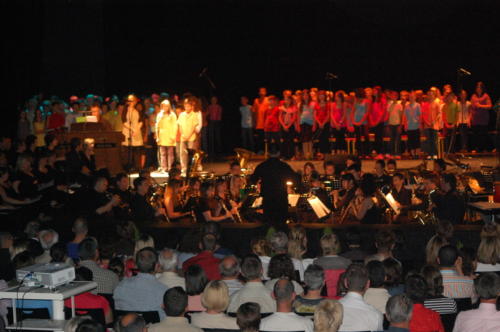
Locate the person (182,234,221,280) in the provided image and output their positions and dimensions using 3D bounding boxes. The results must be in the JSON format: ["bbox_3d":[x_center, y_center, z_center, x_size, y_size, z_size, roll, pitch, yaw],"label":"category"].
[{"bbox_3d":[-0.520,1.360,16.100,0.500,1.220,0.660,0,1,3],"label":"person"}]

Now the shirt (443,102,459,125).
[{"bbox_3d":[4.268,-1.139,31.000,0.334,0.511,0.220,0,1,6],"label":"shirt"}]

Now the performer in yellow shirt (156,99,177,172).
[{"bbox_3d":[-1.625,-0.586,28.000,0.420,1.420,0.300,0,6,-2],"label":"performer in yellow shirt"}]

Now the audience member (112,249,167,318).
[{"bbox_3d":[-0.920,1.280,12.400,0.520,1.220,0.680,0,1,2],"label":"audience member"}]

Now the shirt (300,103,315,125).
[{"bbox_3d":[1.196,-1.092,30.300,0.285,0.458,0.220,0,1,6],"label":"shirt"}]

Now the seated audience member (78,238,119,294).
[{"bbox_3d":[-1.397,1.308,13.414,0.500,1.250,0.720,0,6,5],"label":"seated audience member"}]

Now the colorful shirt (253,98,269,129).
[{"bbox_3d":[0.226,-1.150,31.300,0.337,0.688,0.220,0,1,6],"label":"colorful shirt"}]

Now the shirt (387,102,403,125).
[{"bbox_3d":[3.056,-1.131,30.800,0.332,0.508,0.220,0,1,6],"label":"shirt"}]

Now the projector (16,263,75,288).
[{"bbox_3d":[-1.556,0.833,11.100,0.330,0.115,0.285,3,7,28],"label":"projector"}]

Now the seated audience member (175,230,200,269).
[{"bbox_3d":[-0.645,1.321,15.414,0.460,1.250,0.700,0,6,3],"label":"seated audience member"}]

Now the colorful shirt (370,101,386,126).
[{"bbox_3d":[2.718,-1.110,30.800,0.332,0.550,0.220,0,1,6],"label":"colorful shirt"}]

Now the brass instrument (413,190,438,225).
[{"bbox_3d":[2.145,0.532,17.800,0.300,0.500,0.220,-2,6,-21],"label":"brass instrument"}]

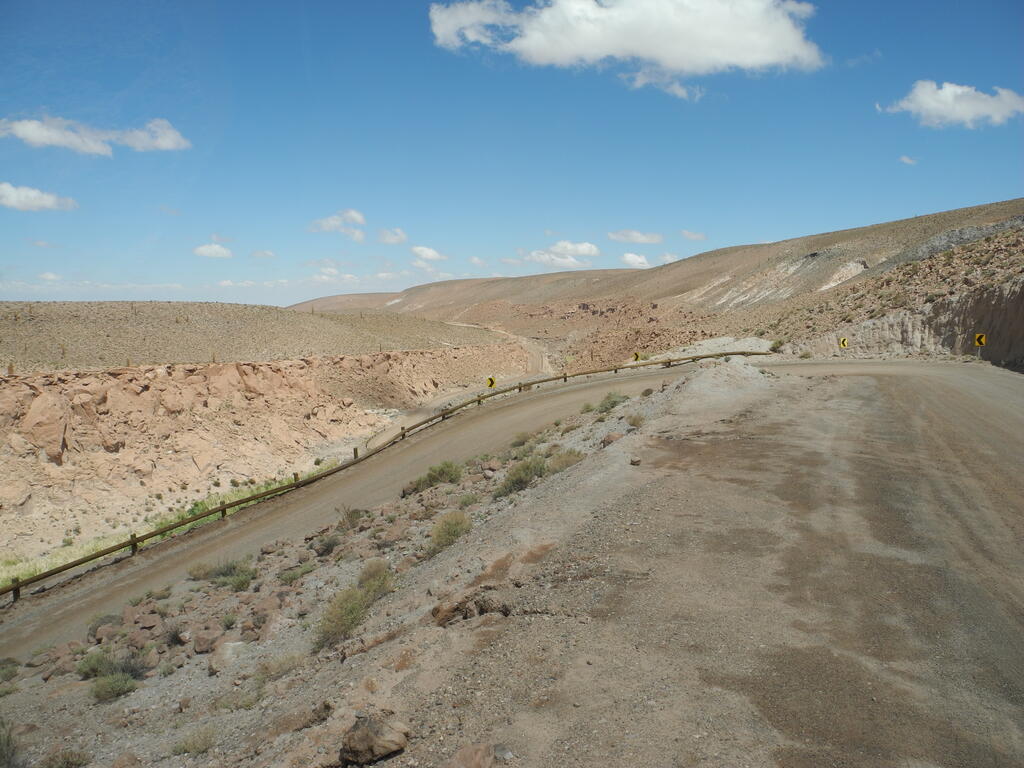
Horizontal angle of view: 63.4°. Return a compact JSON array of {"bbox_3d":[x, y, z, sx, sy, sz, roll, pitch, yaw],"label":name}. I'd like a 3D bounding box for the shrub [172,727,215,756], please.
[{"bbox_3d":[-4.690,5.265,12.198,0.619,0.376,0.495,-2,6,-22],"label":"shrub"}]

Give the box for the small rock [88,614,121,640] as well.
[{"bbox_3d":[-11.004,6.559,22.311,0.916,0.616,0.778,-3,6,-27],"label":"small rock"}]

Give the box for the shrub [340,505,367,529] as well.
[{"bbox_3d":[-5.613,4.692,29.331,0.921,0.782,0.829,-1,6,-11],"label":"shrub"}]

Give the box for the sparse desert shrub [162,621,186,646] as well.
[{"bbox_3d":[-7.910,5.848,19.414,0.563,0.548,0.534,-2,6,-23],"label":"sparse desert shrub"}]

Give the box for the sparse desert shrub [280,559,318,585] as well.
[{"bbox_3d":[-5.861,5.151,22.632,1.038,0.525,0.831,-1,6,-15],"label":"sparse desert shrub"}]

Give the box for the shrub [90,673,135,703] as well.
[{"bbox_3d":[-7.846,5.975,16.308,0.906,0.502,0.770,-3,6,-26],"label":"shrub"}]

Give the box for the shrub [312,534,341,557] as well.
[{"bbox_3d":[-5.619,4.892,25.088,0.848,0.566,0.721,-1,6,-13],"label":"shrub"}]

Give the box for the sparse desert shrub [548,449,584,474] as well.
[{"bbox_3d":[1.668,2.372,25.353,1.102,0.756,0.882,0,6,4],"label":"sparse desert shrub"}]

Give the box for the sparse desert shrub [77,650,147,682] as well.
[{"bbox_3d":[-8.716,6.148,18.027,1.523,0.592,1.066,-3,6,-27],"label":"sparse desert shrub"}]

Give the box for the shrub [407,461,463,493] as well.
[{"bbox_3d":[-3.195,3.813,34.146,2.309,0.989,1.616,-1,6,-5],"label":"shrub"}]

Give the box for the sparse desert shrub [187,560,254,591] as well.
[{"bbox_3d":[-8.667,5.683,24.712,1.969,0.764,1.280,-2,6,-20],"label":"sparse desert shrub"}]

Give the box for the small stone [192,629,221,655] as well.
[{"bbox_3d":[-6.791,5.724,18.412,0.622,0.509,0.529,-2,6,-21],"label":"small stone"}]

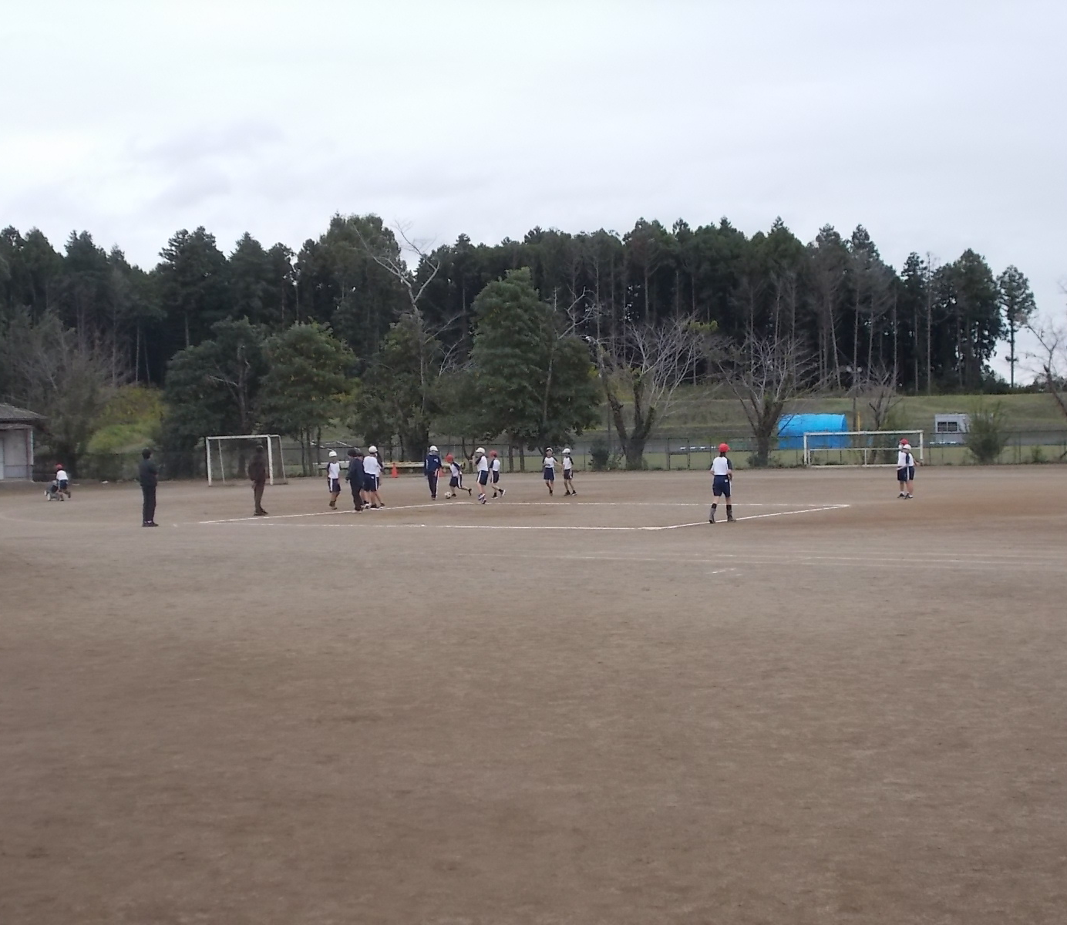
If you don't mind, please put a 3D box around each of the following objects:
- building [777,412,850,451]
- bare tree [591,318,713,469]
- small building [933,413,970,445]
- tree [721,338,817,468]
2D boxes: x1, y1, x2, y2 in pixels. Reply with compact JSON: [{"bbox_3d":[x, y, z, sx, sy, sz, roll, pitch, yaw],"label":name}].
[{"bbox_3d":[21.563,-2.371,137.000,5.590,2.830,3.500,-1,0,12],"label":"building"},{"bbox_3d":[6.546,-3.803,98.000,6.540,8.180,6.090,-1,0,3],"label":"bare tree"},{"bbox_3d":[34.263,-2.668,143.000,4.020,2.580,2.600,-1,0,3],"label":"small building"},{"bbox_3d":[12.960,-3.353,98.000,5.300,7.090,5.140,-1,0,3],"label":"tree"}]

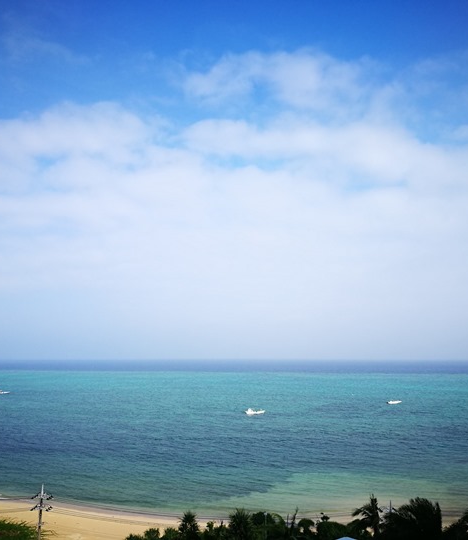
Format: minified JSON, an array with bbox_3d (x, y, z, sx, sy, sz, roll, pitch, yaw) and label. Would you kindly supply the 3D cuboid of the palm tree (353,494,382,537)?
[{"bbox_3d":[11.970,22.250,49.650,2.900,4.400,2.900,0,-9,0],"label":"palm tree"}]

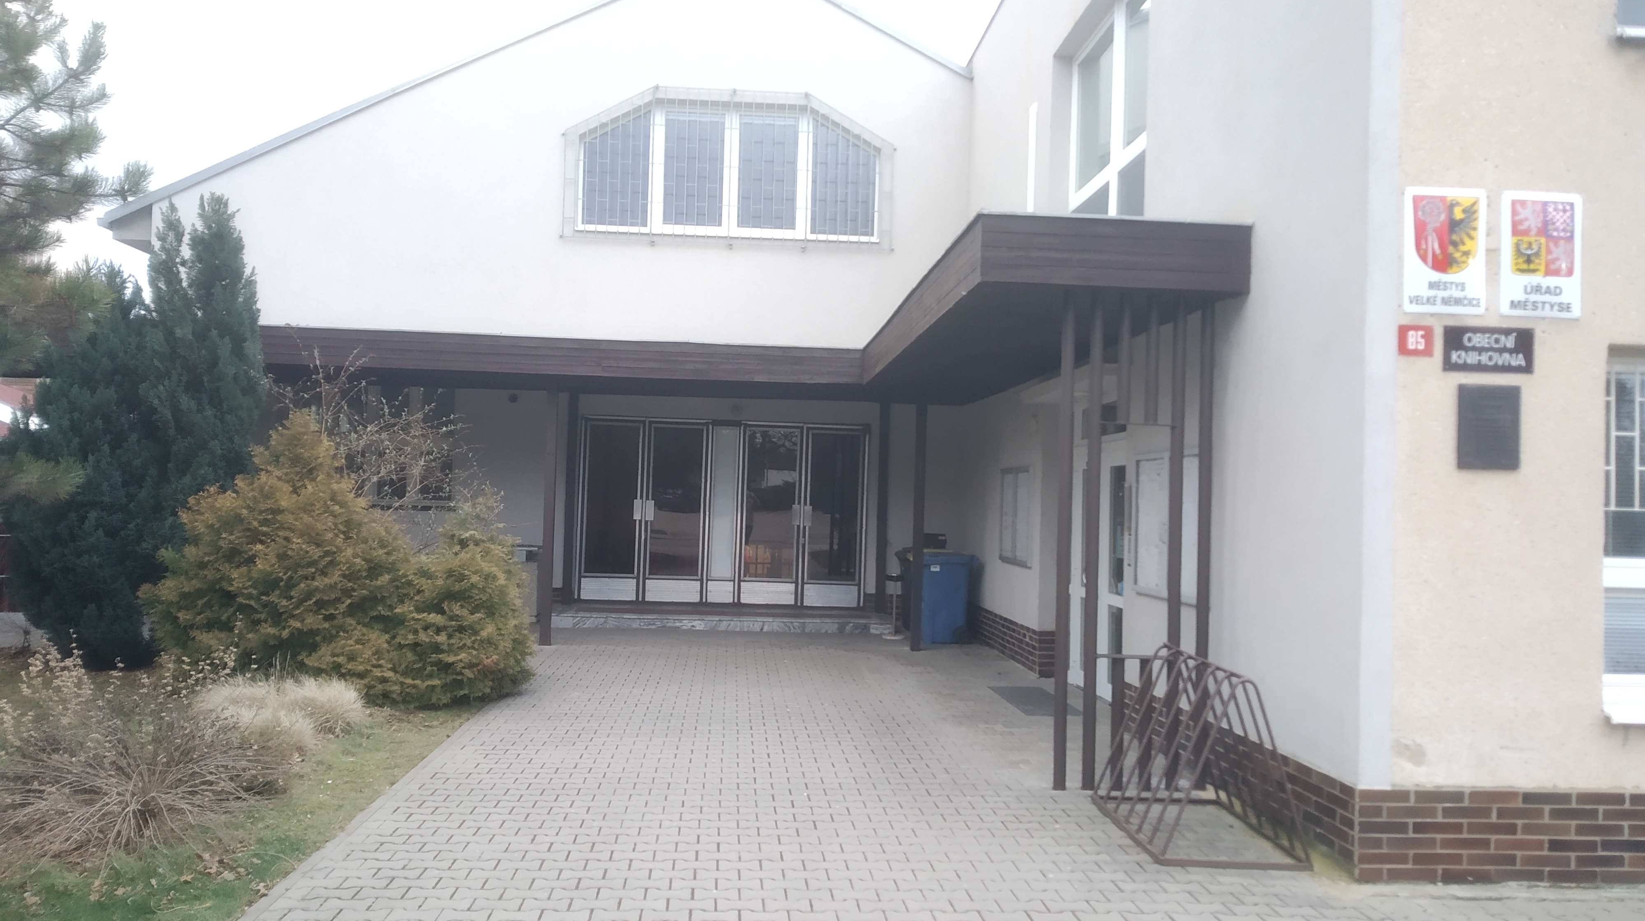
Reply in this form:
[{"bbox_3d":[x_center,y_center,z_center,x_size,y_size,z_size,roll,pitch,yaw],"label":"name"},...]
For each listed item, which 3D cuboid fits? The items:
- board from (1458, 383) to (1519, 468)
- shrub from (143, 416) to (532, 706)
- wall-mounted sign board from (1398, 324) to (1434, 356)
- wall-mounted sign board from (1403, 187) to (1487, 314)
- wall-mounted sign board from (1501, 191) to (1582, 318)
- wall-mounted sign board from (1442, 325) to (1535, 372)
[{"bbox_3d":[3.164,-0.157,5.864,0.308,0.400,0.030,2,-2,-4],"label":"board"},{"bbox_3d":[-4.194,0.744,10.612,3.350,2.300,2.300,2,-2,-4],"label":"shrub"},{"bbox_3d":[2.813,-0.566,5.852,0.173,0.147,0.020,2,-2,-4],"label":"wall-mounted sign board"},{"bbox_3d":[2.961,-0.994,5.874,0.405,0.602,0.020,2,-2,-4],"label":"wall-mounted sign board"},{"bbox_3d":[3.437,-0.981,5.905,0.401,0.600,0.020,2,-2,-4],"label":"wall-mounted sign board"},{"bbox_3d":[3.170,-0.525,5.874,0.447,0.213,0.020,2,-2,-4],"label":"wall-mounted sign board"}]

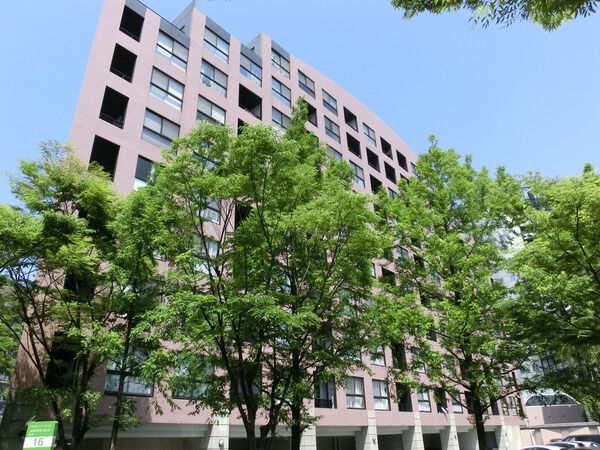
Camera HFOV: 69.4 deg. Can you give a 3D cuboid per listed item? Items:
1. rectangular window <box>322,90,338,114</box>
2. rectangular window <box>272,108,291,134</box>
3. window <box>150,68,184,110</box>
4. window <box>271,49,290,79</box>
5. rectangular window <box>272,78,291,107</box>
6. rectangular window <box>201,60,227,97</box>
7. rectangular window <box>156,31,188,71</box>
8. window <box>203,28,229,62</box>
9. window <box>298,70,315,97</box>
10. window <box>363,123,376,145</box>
[{"bbox_3d":[2.520,-10.330,36.851,0.180,1.828,1.871,-24,-34,36],"label":"rectangular window"},{"bbox_3d":[-1.305,-7.148,30.576,0.200,1.796,1.930,-24,-34,36],"label":"rectangular window"},{"bbox_3d":[-7.164,-7.334,23.377,0.200,1.796,1.930,-24,-34,36],"label":"window"},{"bbox_3d":[-1.494,-12.206,32.850,0.180,1.828,1.909,-24,-34,36],"label":"window"},{"bbox_3d":[-1.397,-9.639,31.548,0.180,1.828,1.909,-24,-34,36],"label":"rectangular window"},{"bbox_3d":[-5.290,-9.001,26.638,0.200,1.796,1.930,-24,-34,36],"label":"rectangular window"},{"bbox_3d":[-7.261,-9.917,24.690,0.200,1.796,1.930,-24,-34,36],"label":"rectangular window"},{"bbox_3d":[-5.342,-11.450,27.682,0.180,1.828,1.874,-24,-34,36],"label":"window"},{"bbox_3d":[0.544,-11.250,34.889,0.180,1.828,1.901,-24,-34,36],"label":"window"},{"bbox_3d":[6.595,-8.553,41.200,0.200,1.796,1.930,-24,-34,36],"label":"window"}]

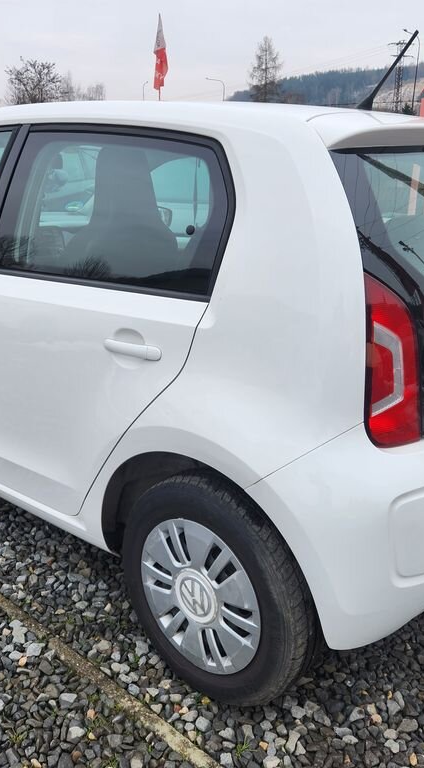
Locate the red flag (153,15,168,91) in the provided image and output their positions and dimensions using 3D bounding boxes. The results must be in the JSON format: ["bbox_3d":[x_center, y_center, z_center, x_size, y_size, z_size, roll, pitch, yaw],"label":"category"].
[{"bbox_3d":[-0.756,-4.858,9.990,0.250,1.010,0.140,1,18,0],"label":"red flag"}]

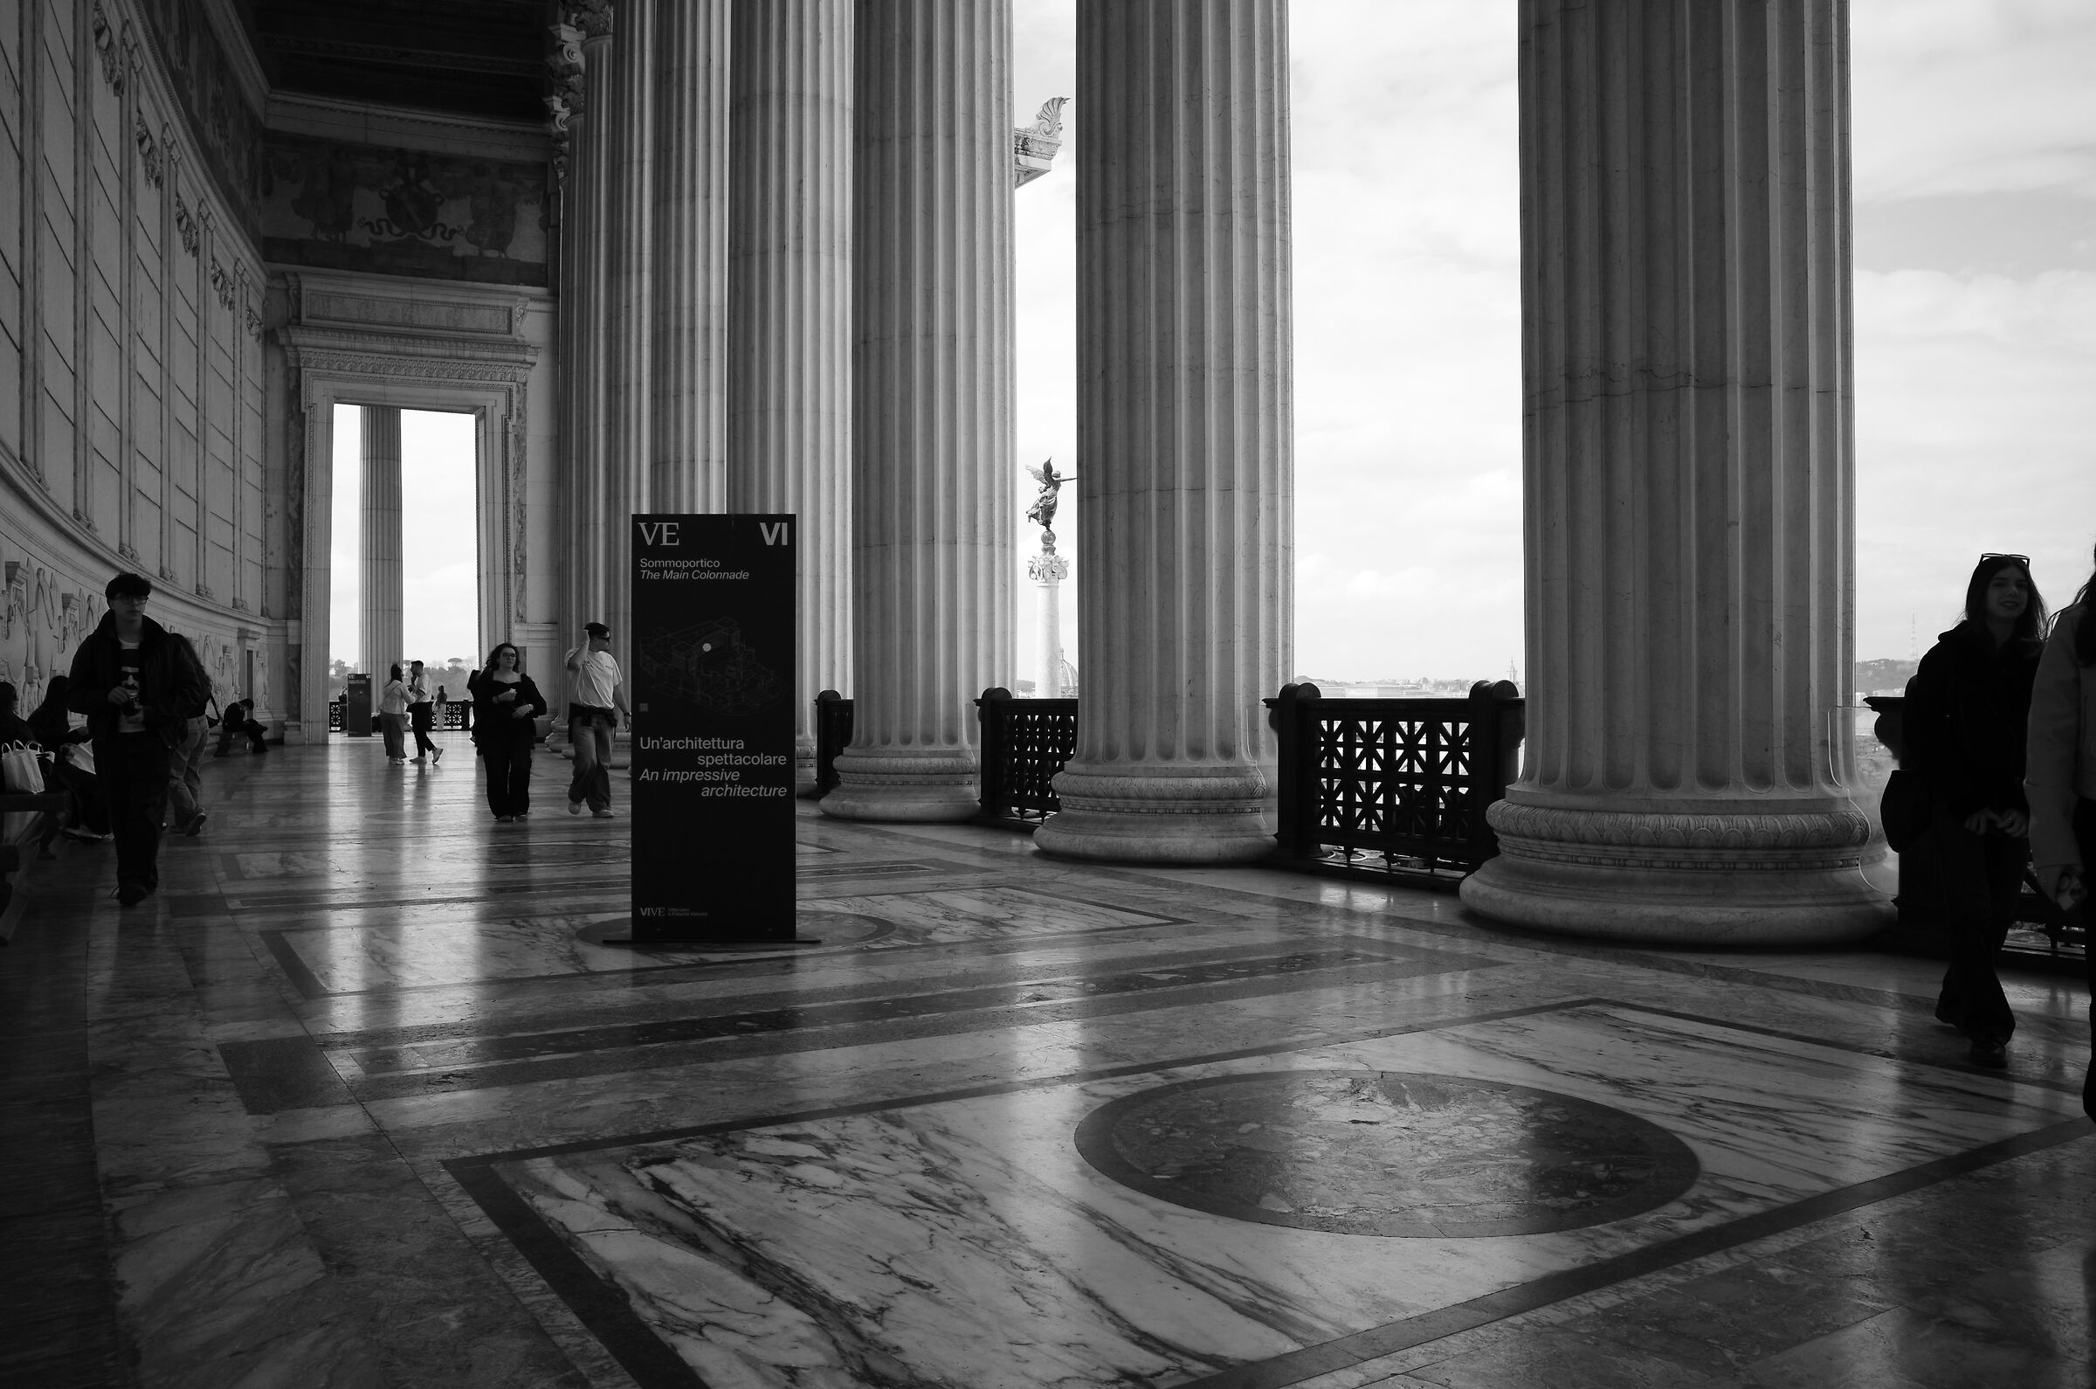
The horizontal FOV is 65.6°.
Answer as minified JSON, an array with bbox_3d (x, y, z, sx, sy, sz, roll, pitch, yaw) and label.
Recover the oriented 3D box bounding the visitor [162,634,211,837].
[{"bbox_3d":[-7.120,0.330,13.450,0.460,1.670,0.480,0,0,-43],"label":"visitor"}]

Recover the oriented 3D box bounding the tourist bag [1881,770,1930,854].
[{"bbox_3d":[2.900,0.400,5.500,0.160,0.290,0.270,0,0,0],"label":"tourist bag"}]

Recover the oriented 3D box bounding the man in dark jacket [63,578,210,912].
[{"bbox_3d":[-4.973,0.237,8.853,0.620,1.780,0.440,0,0,-20],"label":"man in dark jacket"}]

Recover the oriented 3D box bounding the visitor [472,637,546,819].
[{"bbox_3d":[-4.873,0.332,14.753,0.620,1.630,0.420,0,0,-17],"label":"visitor"}]

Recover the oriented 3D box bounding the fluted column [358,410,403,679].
[{"bbox_3d":[-25.026,-6.178,61.026,2.000,15.100,2.000,0,0,-18],"label":"fluted column"}]

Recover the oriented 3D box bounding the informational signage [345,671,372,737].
[{"bbox_3d":[-21.133,0.347,50.003,0.780,1.950,0.150,0,0,-5],"label":"informational signage"}]

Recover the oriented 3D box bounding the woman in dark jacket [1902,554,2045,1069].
[{"bbox_3d":[3.040,0.350,5.300,0.480,1.630,0.460,0,0,0],"label":"woman in dark jacket"}]

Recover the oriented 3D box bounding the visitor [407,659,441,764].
[{"bbox_3d":[-10.953,0.319,28.603,0.560,1.790,0.500,0,0,-22],"label":"visitor"}]

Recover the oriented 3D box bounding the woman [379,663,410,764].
[{"bbox_3d":[-10.730,0.340,26.700,0.500,1.650,0.420,0,0,37],"label":"woman"}]

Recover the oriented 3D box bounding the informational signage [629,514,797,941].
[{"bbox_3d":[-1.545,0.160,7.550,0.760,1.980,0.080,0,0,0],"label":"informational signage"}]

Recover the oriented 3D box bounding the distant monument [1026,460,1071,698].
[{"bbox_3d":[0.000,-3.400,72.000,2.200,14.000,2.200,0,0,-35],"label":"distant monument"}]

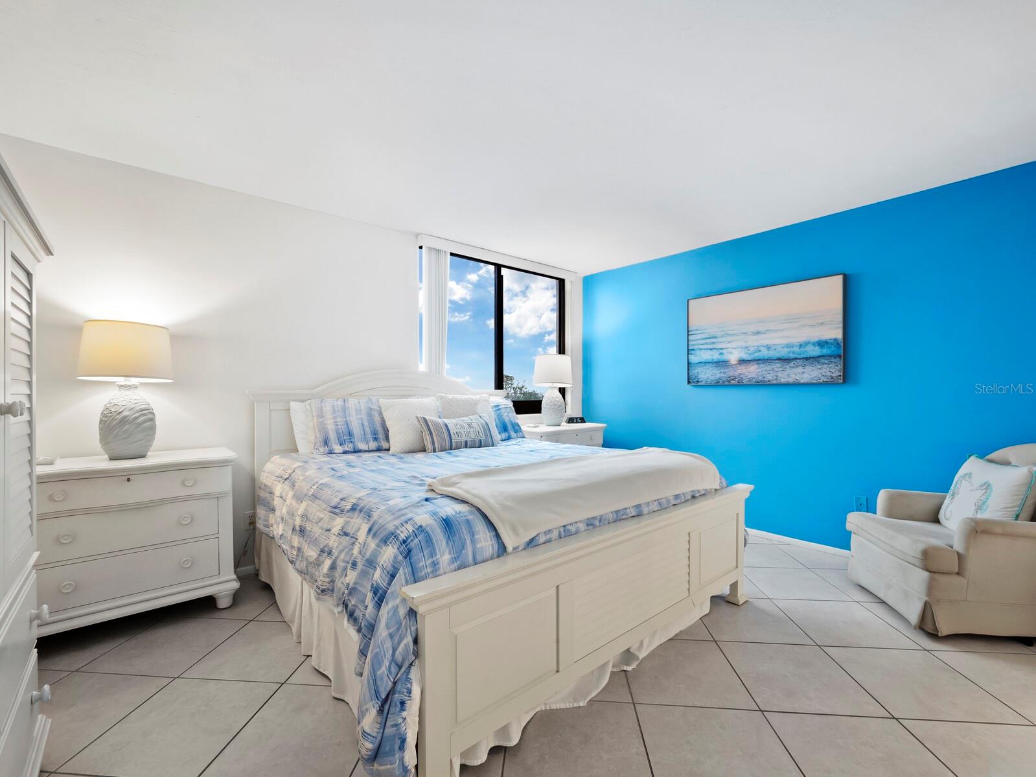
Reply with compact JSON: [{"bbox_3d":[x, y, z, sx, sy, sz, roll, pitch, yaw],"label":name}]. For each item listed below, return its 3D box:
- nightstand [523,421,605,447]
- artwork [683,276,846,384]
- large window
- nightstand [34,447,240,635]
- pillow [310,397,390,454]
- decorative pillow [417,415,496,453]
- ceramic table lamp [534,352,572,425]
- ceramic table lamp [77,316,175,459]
[{"bbox_3d":[0.380,0.788,4.077,0.853,0.843,0.516,0,0,-39],"label":"nightstand"},{"bbox_3d":[1.940,-0.426,3.415,0.040,0.779,1.160,0,0,-40],"label":"artwork"},{"bbox_3d":[-0.155,-0.461,4.014,1.701,1.448,0.099,0,0,-39],"label":"large window"},{"bbox_3d":[-1.985,0.788,2.162,0.863,0.843,0.526,0,0,-39],"label":"nightstand"},{"bbox_3d":[-1.008,0.248,2.979,0.754,0.417,0.159,0,-22,-39],"label":"pillow"},{"bbox_3d":[-0.433,0.307,3.049,0.555,0.297,0.139,0,-33,-39],"label":"decorative pillow"},{"bbox_3d":[0.350,0.015,4.166,0.372,0.704,0.372,0,0,0],"label":"ceramic table lamp"},{"bbox_3d":[-2.067,0.015,2.217,0.372,0.709,0.372,0,0,-39],"label":"ceramic table lamp"}]

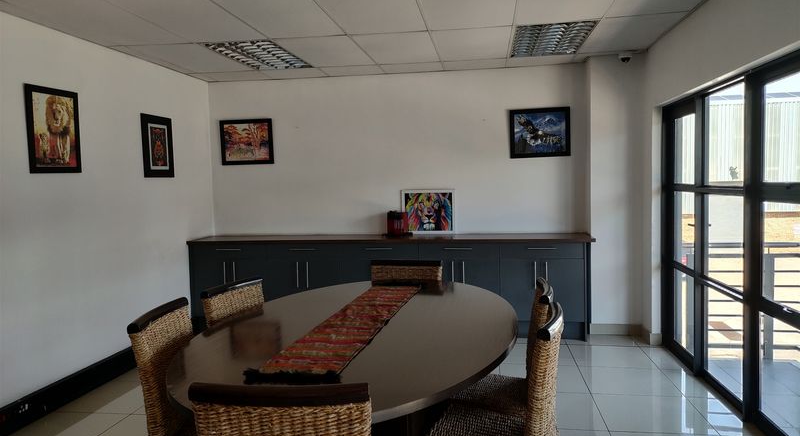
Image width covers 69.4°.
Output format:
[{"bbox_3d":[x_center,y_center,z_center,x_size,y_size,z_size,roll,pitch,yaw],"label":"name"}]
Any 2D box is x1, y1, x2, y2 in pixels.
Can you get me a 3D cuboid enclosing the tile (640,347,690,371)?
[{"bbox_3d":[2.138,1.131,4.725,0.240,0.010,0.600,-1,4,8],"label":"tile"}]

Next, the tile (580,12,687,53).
[{"bbox_3d":[1.766,-1.434,4.549,0.590,0.015,1.200,-1,4,8],"label":"tile"}]

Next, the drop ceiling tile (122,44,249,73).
[{"bbox_3d":[-1.777,-1.385,5.075,0.597,0.018,1.197,-1,4,9],"label":"drop ceiling tile"}]

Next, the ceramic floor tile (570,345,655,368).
[{"bbox_3d":[1.766,1.168,4.872,0.597,0.010,0.597,-1,4,9],"label":"ceramic floor tile"}]

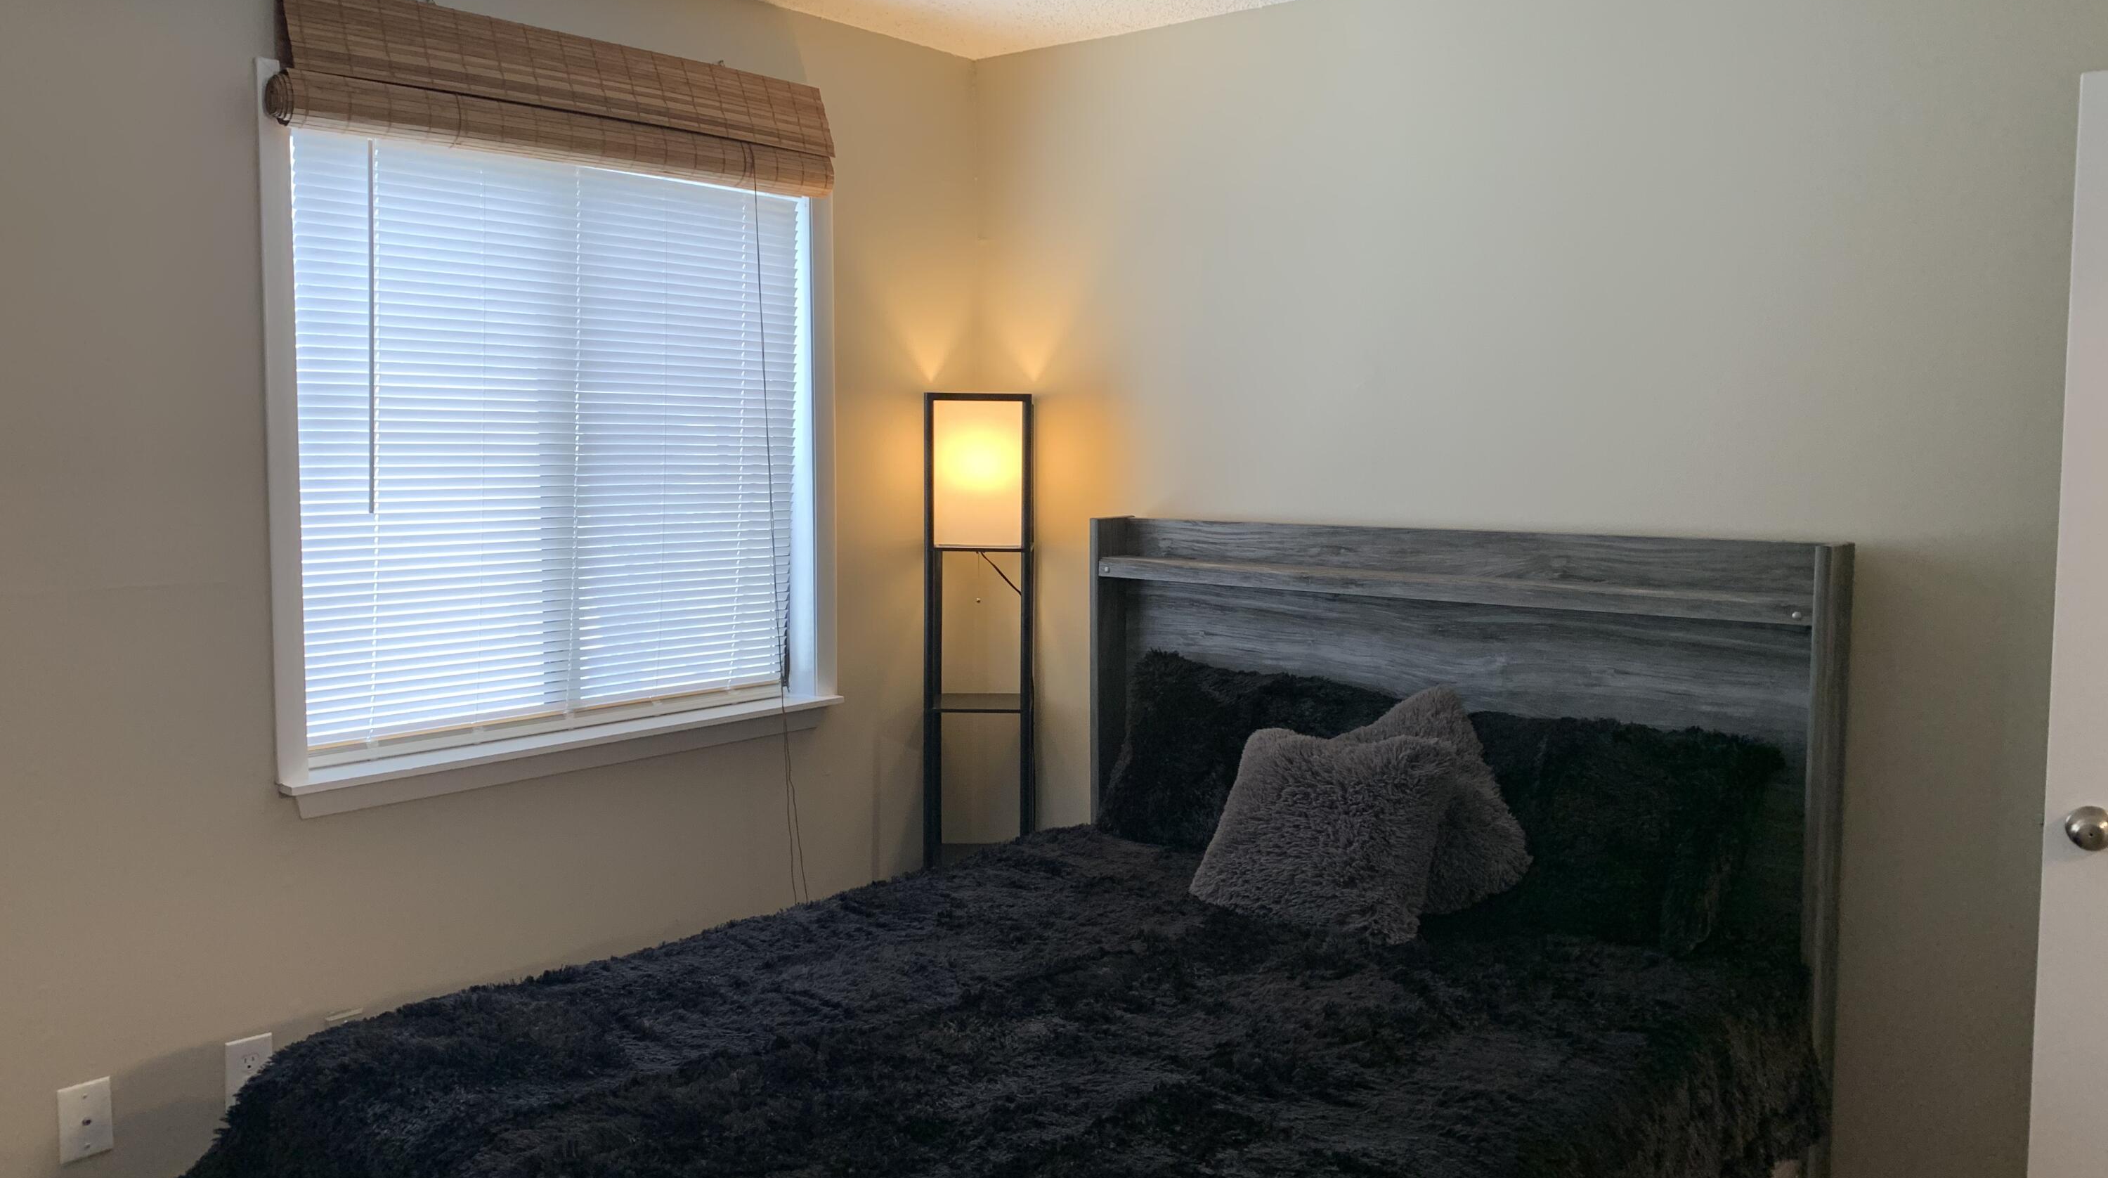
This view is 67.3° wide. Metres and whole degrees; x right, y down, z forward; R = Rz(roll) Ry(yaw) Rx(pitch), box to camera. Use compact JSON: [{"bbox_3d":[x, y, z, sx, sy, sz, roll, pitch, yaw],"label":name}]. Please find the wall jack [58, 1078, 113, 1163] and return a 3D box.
[{"bbox_3d":[-1.574,0.866,2.577,0.010,0.123,0.076,4,7,39],"label":"wall jack"}]

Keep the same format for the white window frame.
[{"bbox_3d":[-0.945,-0.285,3.245,0.105,1.306,1.324,4,7,39],"label":"white window frame"}]

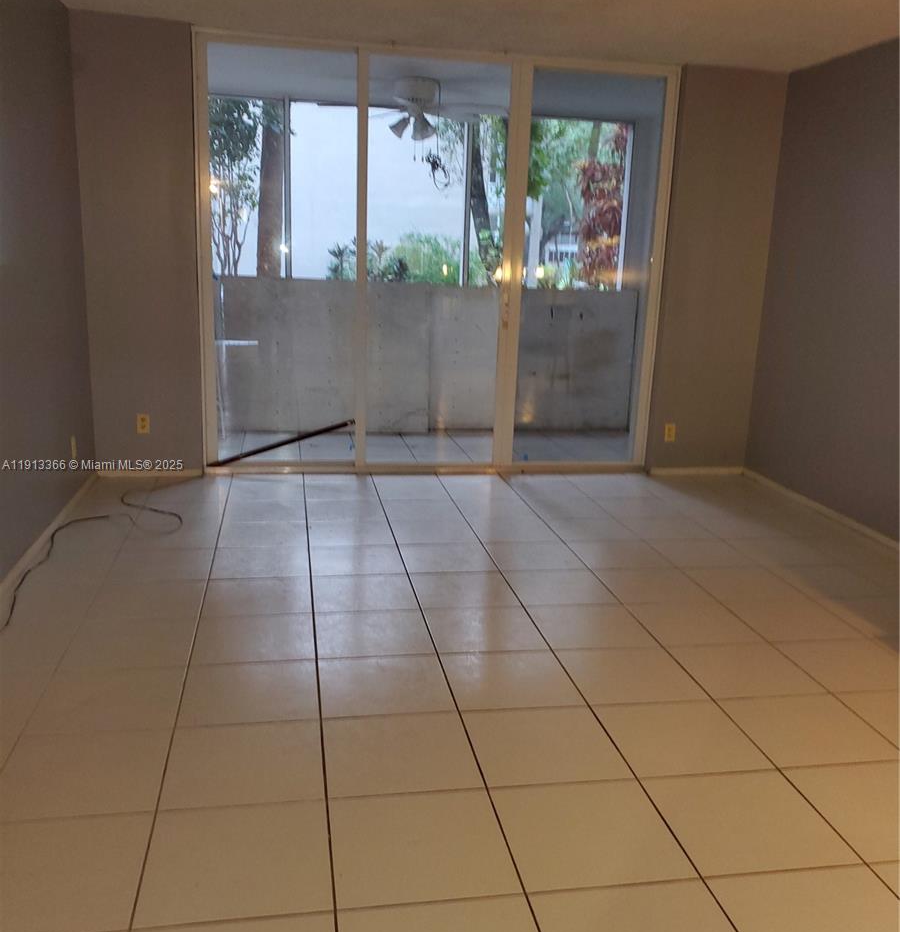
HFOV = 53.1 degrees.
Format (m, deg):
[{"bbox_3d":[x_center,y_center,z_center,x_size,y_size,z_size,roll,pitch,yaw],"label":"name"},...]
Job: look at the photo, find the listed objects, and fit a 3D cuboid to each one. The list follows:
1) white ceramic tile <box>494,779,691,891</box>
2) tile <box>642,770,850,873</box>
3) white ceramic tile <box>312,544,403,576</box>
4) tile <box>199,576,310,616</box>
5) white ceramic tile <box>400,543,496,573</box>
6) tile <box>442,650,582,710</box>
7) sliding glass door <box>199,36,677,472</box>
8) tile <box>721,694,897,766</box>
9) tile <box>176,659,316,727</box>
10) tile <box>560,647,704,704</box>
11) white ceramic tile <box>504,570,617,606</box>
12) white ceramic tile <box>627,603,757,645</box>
[{"bbox_3d":[0.334,0.886,2.183,0.400,0.010,0.390,0,14,-10],"label":"white ceramic tile"},{"bbox_3d":[0.732,0.880,2.242,0.400,0.010,0.394,0,14,-10],"label":"tile"},{"bbox_3d":[-0.413,0.420,3.991,0.400,0.010,0.394,0,14,-10],"label":"white ceramic tile"},{"bbox_3d":[-0.744,0.511,3.512,0.402,0.010,0.394,0,14,-10],"label":"tile"},{"bbox_3d":[-0.012,0.419,4.063,0.400,0.010,0.394,0,14,-10],"label":"white ceramic tile"},{"bbox_3d":[0.194,0.696,2.927,0.400,0.010,0.394,0,14,-10],"label":"tile"},{"bbox_3d":[-0.052,-1.141,5.326,2.740,2.400,0.120,0,14,-10],"label":"sliding glass door"},{"bbox_3d":[1.062,0.786,2.688,0.395,0.010,0.382,0,14,-10],"label":"tile"},{"bbox_3d":[-0.610,0.698,2.782,0.400,0.010,0.394,0,14,-10],"label":"tile"},{"bbox_3d":[0.593,0.694,2.992,0.395,0.010,0.382,0,14,-10],"label":"tile"},{"bbox_3d":[0.458,0.508,3.731,0.402,0.010,0.394,0,14,-10],"label":"white ceramic tile"},{"bbox_3d":[0.928,0.602,3.450,0.400,0.010,0.394,0,14,-10],"label":"white ceramic tile"}]

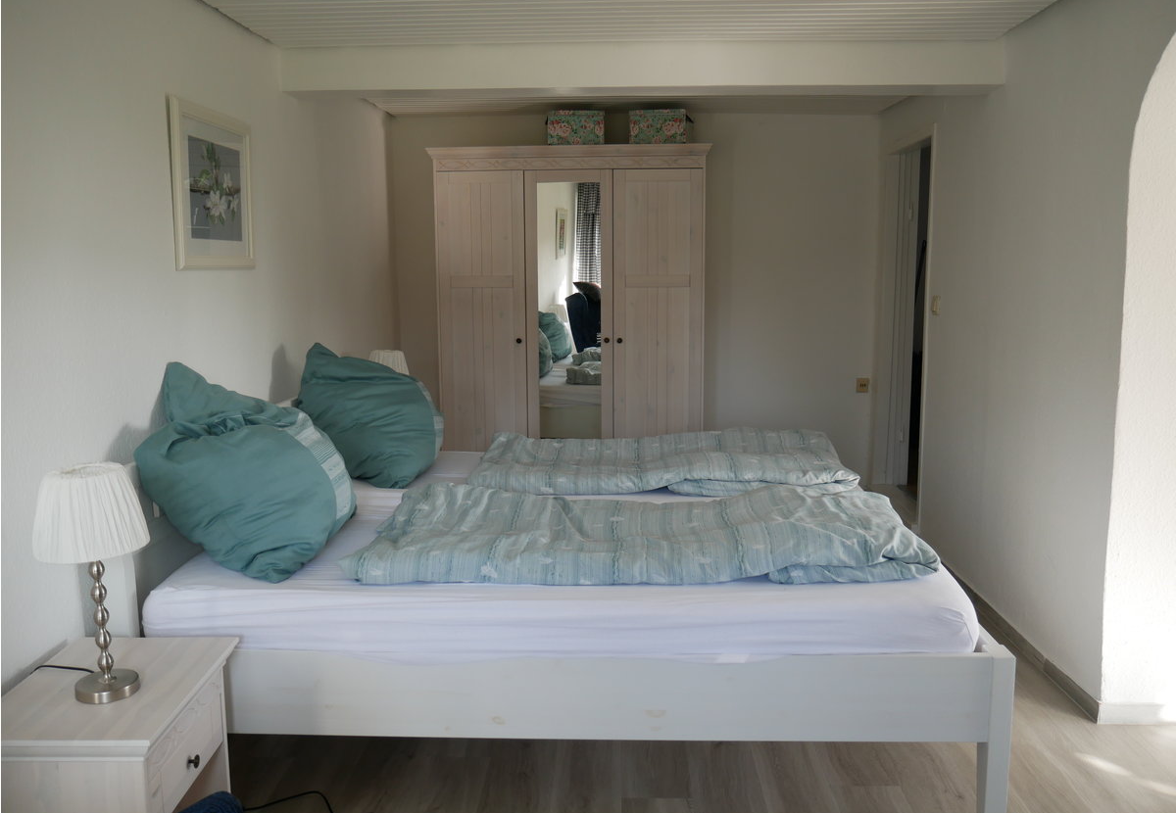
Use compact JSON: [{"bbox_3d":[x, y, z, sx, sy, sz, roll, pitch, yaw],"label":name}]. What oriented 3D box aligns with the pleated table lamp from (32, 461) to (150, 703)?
[{"bbox_3d":[-1.023,0.362,1.986,0.216,0.470,0.216,0,8,2],"label":"pleated table lamp"}]

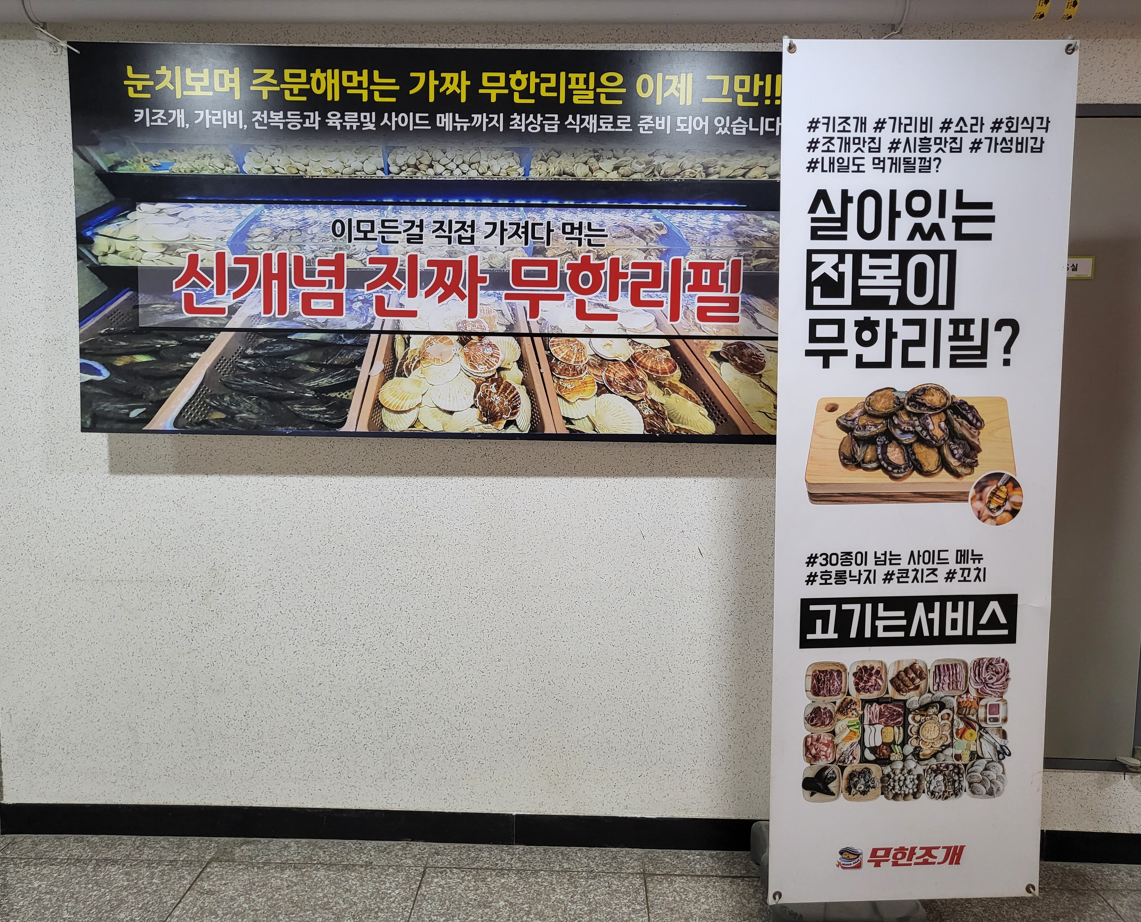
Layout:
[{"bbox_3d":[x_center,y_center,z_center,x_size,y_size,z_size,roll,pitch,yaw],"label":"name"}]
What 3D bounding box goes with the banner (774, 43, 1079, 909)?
[{"bbox_3d":[0.723,0.059,1.931,0.600,1.800,0.030,-1,6,-3],"label":"banner"}]

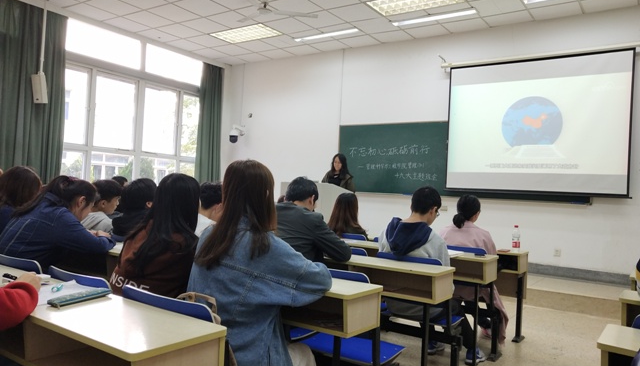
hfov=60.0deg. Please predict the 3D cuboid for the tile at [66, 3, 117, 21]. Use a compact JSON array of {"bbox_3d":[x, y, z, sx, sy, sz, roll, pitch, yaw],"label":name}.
[{"bbox_3d":[-3.328,-2.500,8.160,0.480,0.020,0.600,2,-1,35],"label":"tile"}]

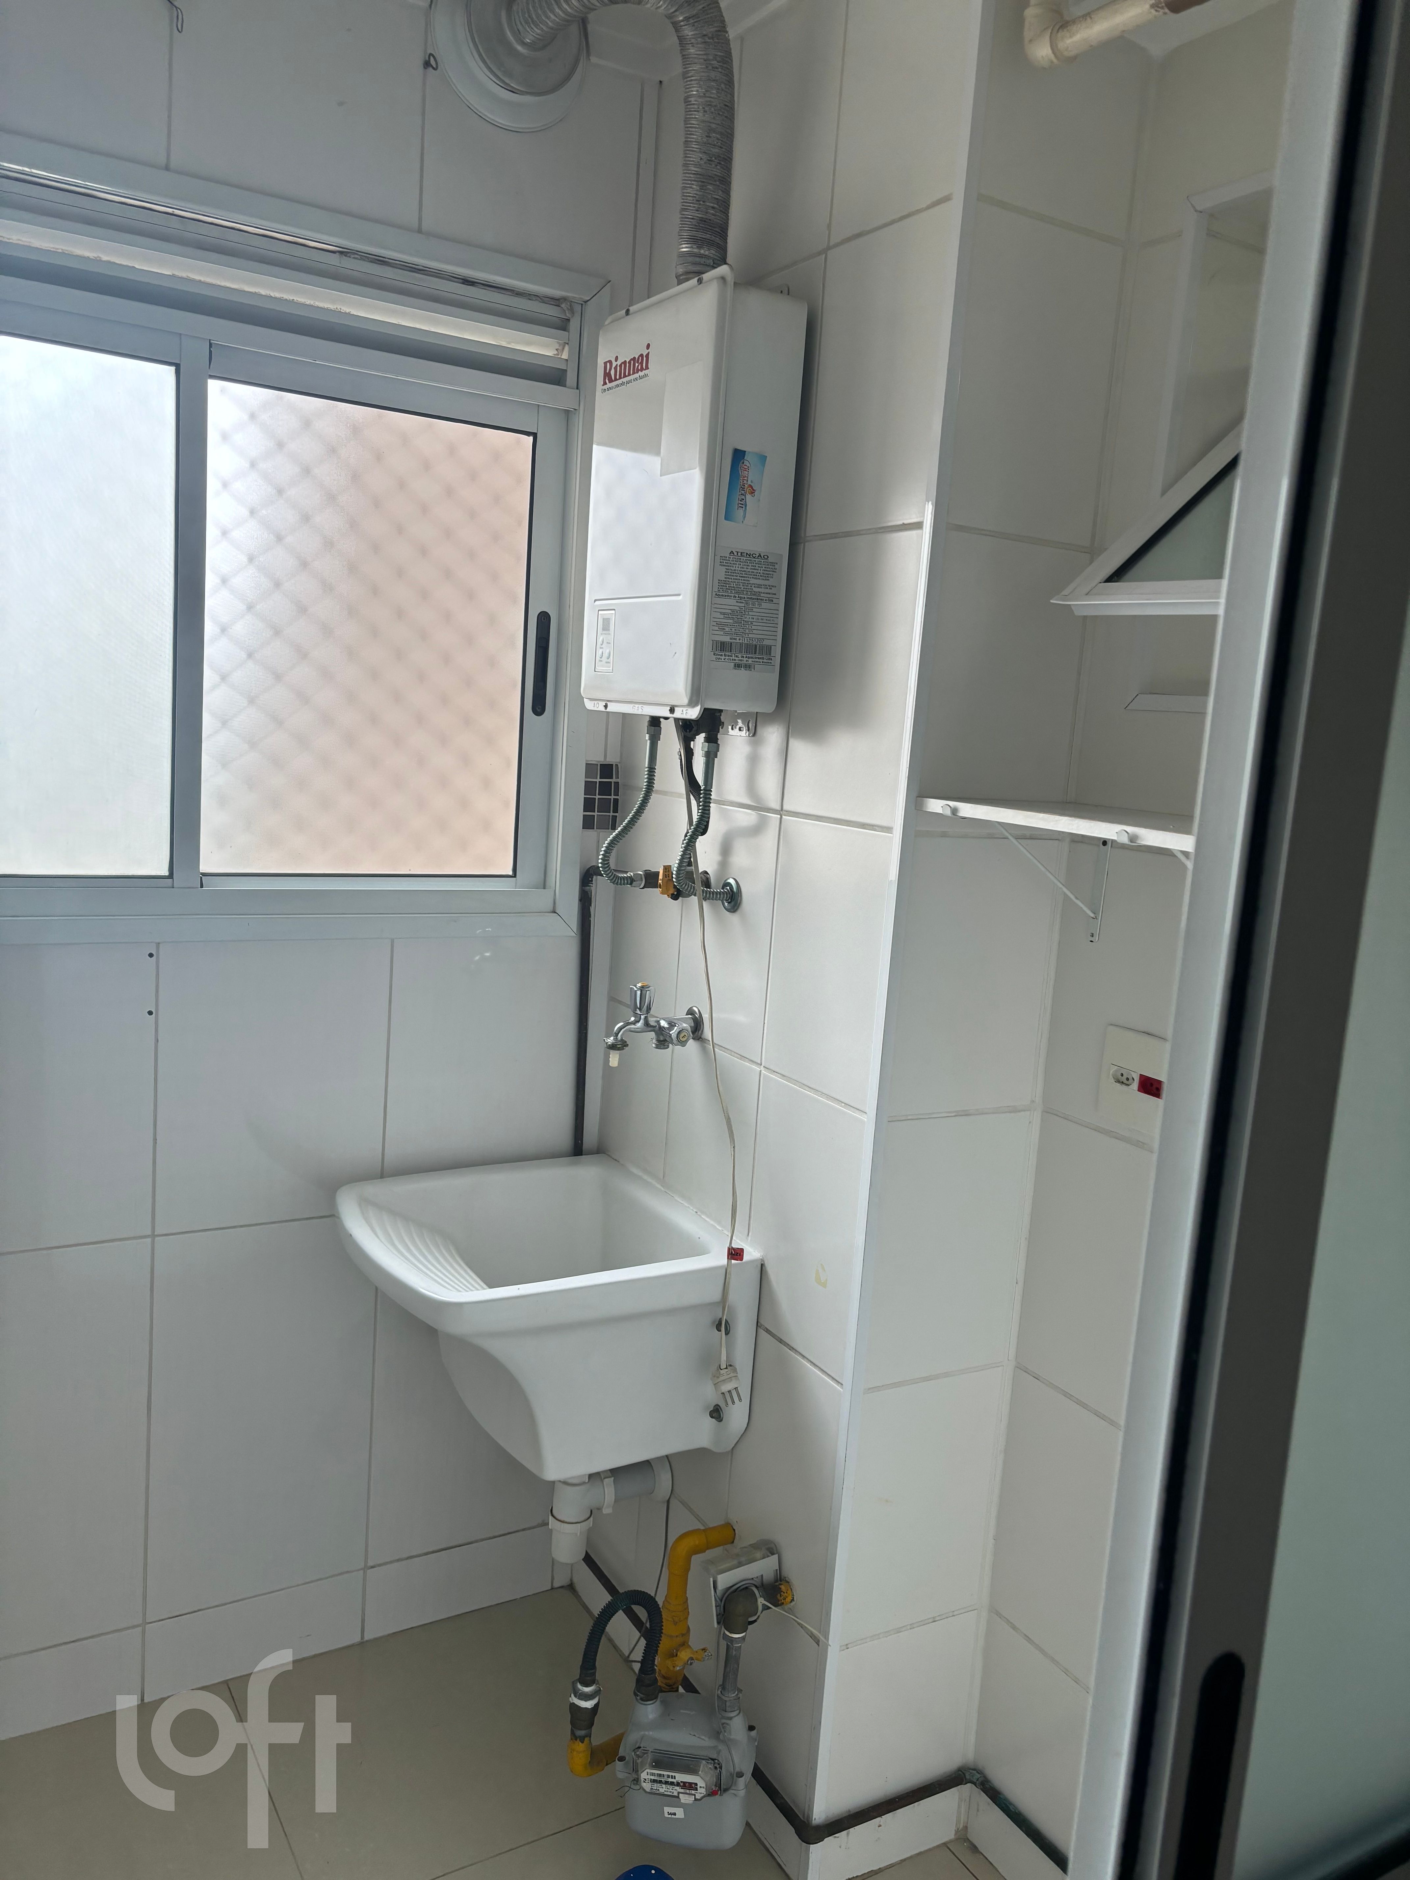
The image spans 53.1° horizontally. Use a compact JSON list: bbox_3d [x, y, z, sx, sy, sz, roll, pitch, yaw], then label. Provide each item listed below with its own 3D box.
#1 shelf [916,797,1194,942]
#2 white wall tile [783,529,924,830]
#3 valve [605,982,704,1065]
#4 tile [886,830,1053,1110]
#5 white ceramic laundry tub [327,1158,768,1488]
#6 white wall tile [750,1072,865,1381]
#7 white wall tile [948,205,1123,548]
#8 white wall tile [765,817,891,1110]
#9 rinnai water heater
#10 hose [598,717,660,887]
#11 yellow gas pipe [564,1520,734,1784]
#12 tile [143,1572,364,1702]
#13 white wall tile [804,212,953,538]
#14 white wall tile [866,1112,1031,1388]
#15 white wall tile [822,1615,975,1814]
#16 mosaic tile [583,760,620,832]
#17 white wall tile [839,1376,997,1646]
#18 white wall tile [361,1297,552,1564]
[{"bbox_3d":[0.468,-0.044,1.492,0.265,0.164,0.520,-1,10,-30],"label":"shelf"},{"bbox_3d":[0.180,-0.321,1.741,0.012,0.346,0.240,-1,10,-30],"label":"white wall tile"},{"bbox_3d":[-0.067,0.118,2.018,0.145,0.112,0.075,-1,10,-30],"label":"valve"},{"bbox_3d":[0.333,0.045,1.743,0.231,0.346,0.012,-1,10,-30],"label":"tile"},{"bbox_3d":[-0.266,0.536,2.027,0.494,0.276,0.486,-1,10,-30],"label":"white ceramic laundry tub"},{"bbox_3d":[0.130,0.371,1.844,0.010,0.350,0.240,-1,10,-30],"label":"white wall tile"},{"bbox_3d":[0.382,-0.646,1.638,0.231,0.346,0.012,-1,10,-30],"label":"white wall tile"},{"bbox_3d":[0.155,0.026,1.789,0.010,0.350,0.240,-1,10,-30],"label":"white wall tile"},{"bbox_3d":[-0.026,-0.573,1.907,0.132,0.537,0.354,-1,10,-30],"label":"rinnai water heater"},{"bbox_3d":[-0.104,-0.195,1.989,0.079,0.234,0.052,-1,10,-30],"label":"hose"},{"bbox_3d":[-0.071,0.981,1.956,0.246,0.306,0.080,-1,10,-30],"label":"yellow gas pipe"},{"bbox_3d":[-0.698,1.082,2.211,0.329,0.126,0.012,-1,10,-30],"label":"tile"},{"bbox_3d":[0.204,-0.664,1.680,0.010,0.350,0.240,-1,10,-30],"label":"white wall tile"},{"bbox_3d":[0.308,0.390,1.796,0.231,0.346,0.012,-1,10,-30],"label":"white wall tile"},{"bbox_3d":[0.268,1.053,1.926,0.263,0.252,0.010,-1,10,-30],"label":"white wall tile"},{"bbox_3d":[-0.167,-0.231,2.265,0.066,0.110,0.010,-1,10,-30],"label":"mosaic tile"},{"bbox_3d":[0.284,0.735,1.848,0.231,0.346,0.012,-1,10,-30],"label":"white wall tile"},{"bbox_3d":[-0.383,0.716,2.327,0.333,0.607,0.010,-1,10,-30],"label":"white wall tile"}]

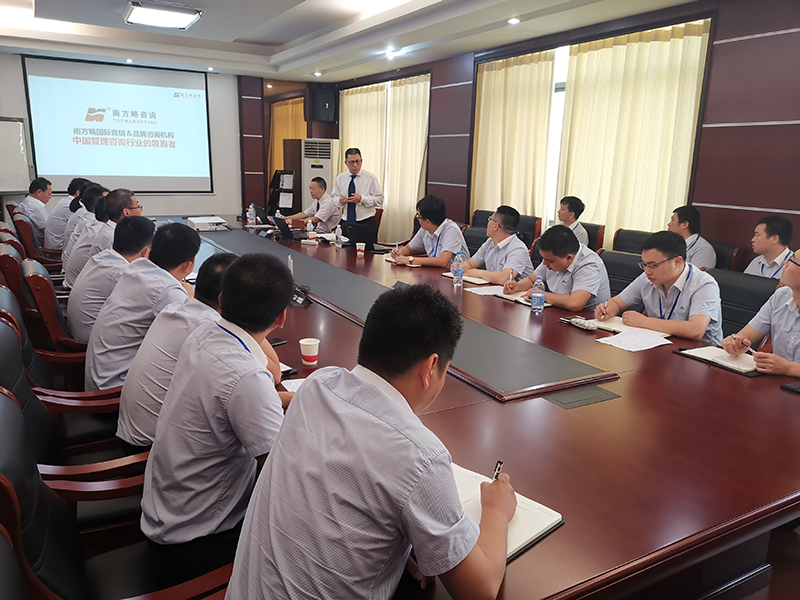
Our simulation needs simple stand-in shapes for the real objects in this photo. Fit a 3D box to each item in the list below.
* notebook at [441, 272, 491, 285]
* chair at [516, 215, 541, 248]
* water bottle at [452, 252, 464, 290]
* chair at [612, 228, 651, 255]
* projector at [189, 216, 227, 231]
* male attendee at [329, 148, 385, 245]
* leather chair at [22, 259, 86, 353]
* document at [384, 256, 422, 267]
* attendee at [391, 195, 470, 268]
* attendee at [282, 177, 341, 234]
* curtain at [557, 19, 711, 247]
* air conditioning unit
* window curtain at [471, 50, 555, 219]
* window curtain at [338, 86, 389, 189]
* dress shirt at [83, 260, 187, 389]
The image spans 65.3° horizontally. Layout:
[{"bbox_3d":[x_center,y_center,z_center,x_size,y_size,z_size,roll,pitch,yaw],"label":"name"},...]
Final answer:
[{"bbox_3d":[0.470,-0.160,4.324,0.230,0.020,0.370,-6,14,-29],"label":"notebook"},{"bbox_3d":[0.962,-0.322,6.228,0.660,1.030,0.620,-6,14,-30],"label":"chair"},{"bbox_3d":[0.374,-0.196,3.935,0.064,0.216,0.064,-6,14,-30],"label":"water bottle"},{"bbox_3d":[1.685,-0.029,4.994,0.660,1.030,0.620,-6,14,-30],"label":"chair"},{"bbox_3d":[-1.999,-0.782,6.535,0.310,0.105,0.270,-6,14,-29],"label":"projector"},{"bbox_3d":[-0.479,-0.770,6.673,0.530,1.650,0.360,4,13,10],"label":"male attendee"},{"bbox_3d":[-1.472,0.297,3.151,0.660,1.030,0.630,-6,14,-30],"label":"leather chair"},{"bbox_3d":[0.070,-0.293,4.790,0.225,0.020,0.360,-6,14,-30],"label":"document"},{"bbox_3d":[0.279,-0.195,4.987,0.720,1.270,0.550,-4,14,-25],"label":"attendee"},{"bbox_3d":[-1.061,-0.790,7.452,0.720,1.310,0.520,-6,14,-29],"label":"attendee"},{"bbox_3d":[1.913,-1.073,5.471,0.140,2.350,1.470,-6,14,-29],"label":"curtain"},{"bbox_3d":[-1.304,-1.607,9.881,0.480,1.830,0.340,-1,13,-12],"label":"air conditioning unit"},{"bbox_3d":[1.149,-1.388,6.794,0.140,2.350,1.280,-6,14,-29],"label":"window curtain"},{"bbox_3d":[-0.575,-2.097,9.780,0.140,2.350,1.620,-6,14,-29],"label":"window curtain"},{"bbox_3d":[-1.044,0.122,2.550,0.420,0.620,0.470,-6,14,-29],"label":"dress shirt"}]

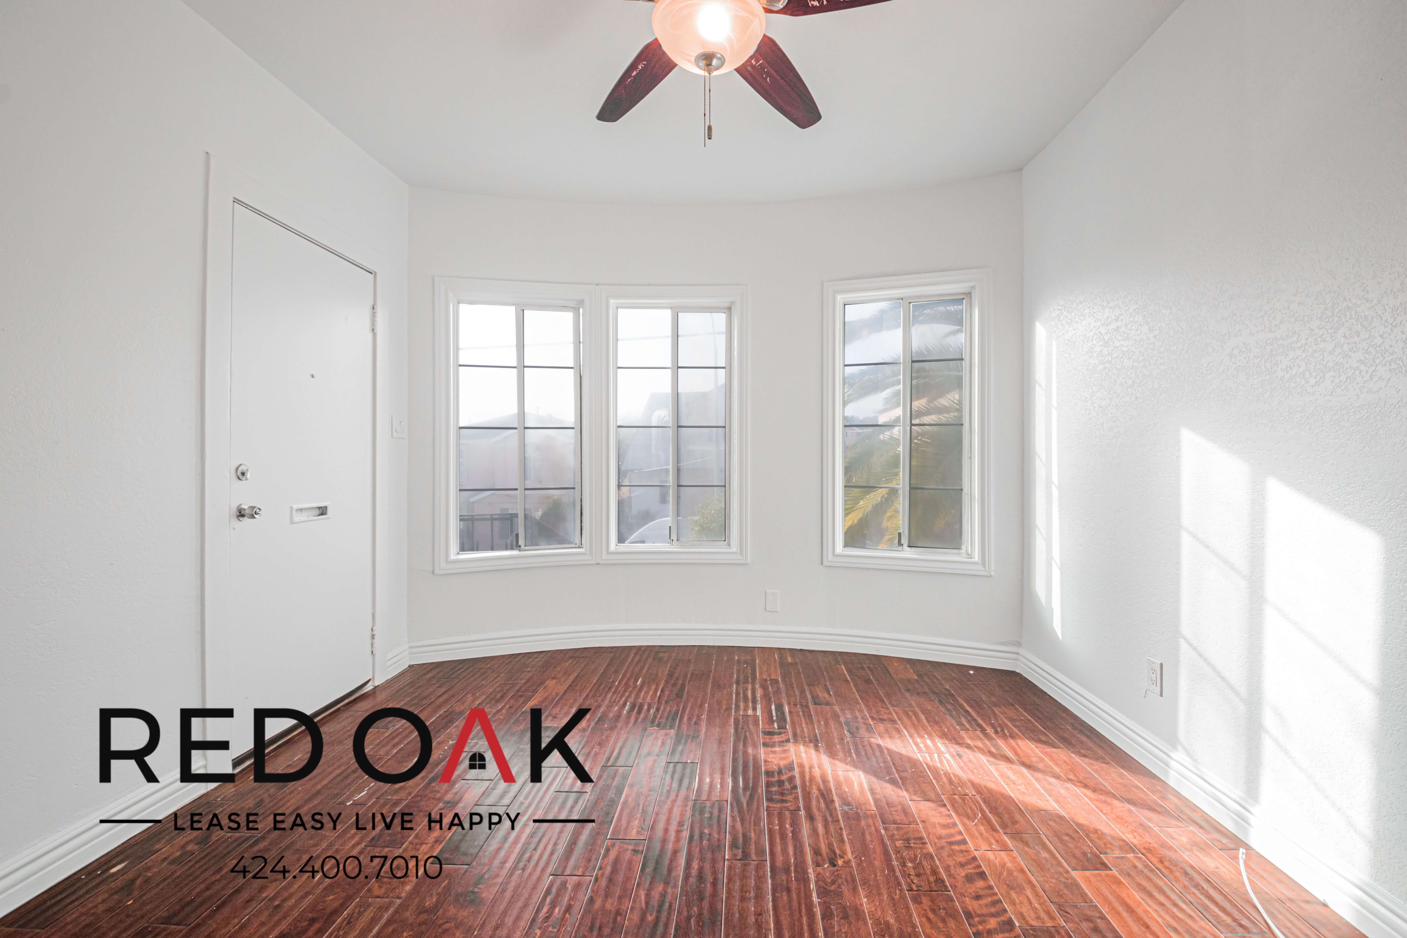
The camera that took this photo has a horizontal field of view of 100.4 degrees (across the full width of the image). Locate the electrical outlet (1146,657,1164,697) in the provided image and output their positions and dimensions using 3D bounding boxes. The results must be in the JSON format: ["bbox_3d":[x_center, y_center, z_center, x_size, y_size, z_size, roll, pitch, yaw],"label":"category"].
[{"bbox_3d":[1.626,0.748,2.110,0.010,0.118,0.072,0,1,4],"label":"electrical outlet"}]

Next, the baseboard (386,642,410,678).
[{"bbox_3d":[-1.630,1.015,3.123,0.016,0.132,0.197,0,1,4],"label":"baseboard"}]

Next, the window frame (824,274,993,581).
[{"bbox_3d":[1.149,-0.255,3.357,0.905,1.665,0.100,0,1,19],"label":"window frame"}]

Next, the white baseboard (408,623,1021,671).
[{"bbox_3d":[0.044,1.014,3.367,3.305,0.132,0.425,0,1,2],"label":"white baseboard"}]

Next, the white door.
[{"bbox_3d":[-1.706,0.041,2.530,0.045,2.035,0.800,0,0,4],"label":"white door"}]

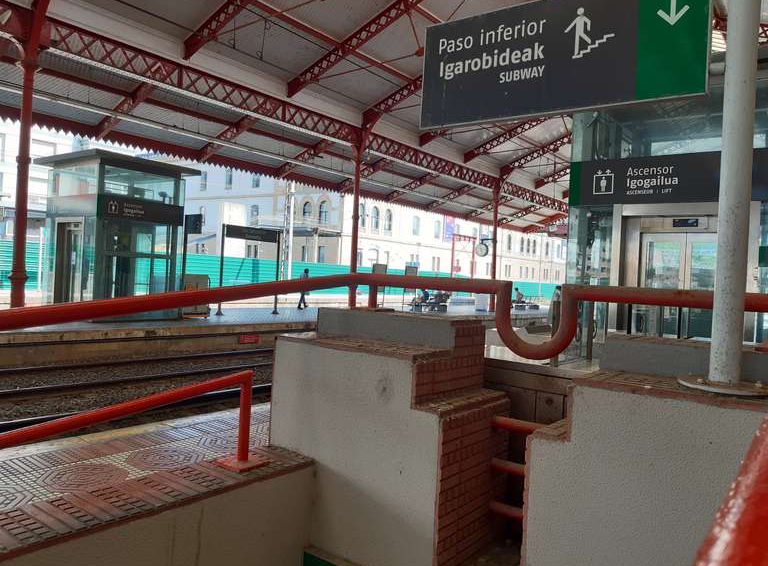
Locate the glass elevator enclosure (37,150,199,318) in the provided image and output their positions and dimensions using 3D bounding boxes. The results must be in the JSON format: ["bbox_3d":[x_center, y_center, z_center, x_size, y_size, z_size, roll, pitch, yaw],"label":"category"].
[{"bbox_3d":[-7.100,-1.090,15.180,3.400,4.000,2.720,4,1,38],"label":"glass elevator enclosure"}]

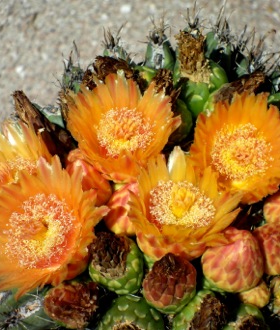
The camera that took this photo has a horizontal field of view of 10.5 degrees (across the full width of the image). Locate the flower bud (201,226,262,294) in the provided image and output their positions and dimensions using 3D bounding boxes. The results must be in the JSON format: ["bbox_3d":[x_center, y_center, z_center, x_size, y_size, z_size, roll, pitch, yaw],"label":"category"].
[{"bbox_3d":[0.048,0.049,0.790,0.031,0.035,0.031,3,56,-5],"label":"flower bud"}]

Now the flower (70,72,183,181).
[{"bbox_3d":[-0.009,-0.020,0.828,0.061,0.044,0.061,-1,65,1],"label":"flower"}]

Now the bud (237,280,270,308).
[{"bbox_3d":[0.061,0.068,0.803,0.016,0.018,0.016,9,52,0],"label":"bud"}]

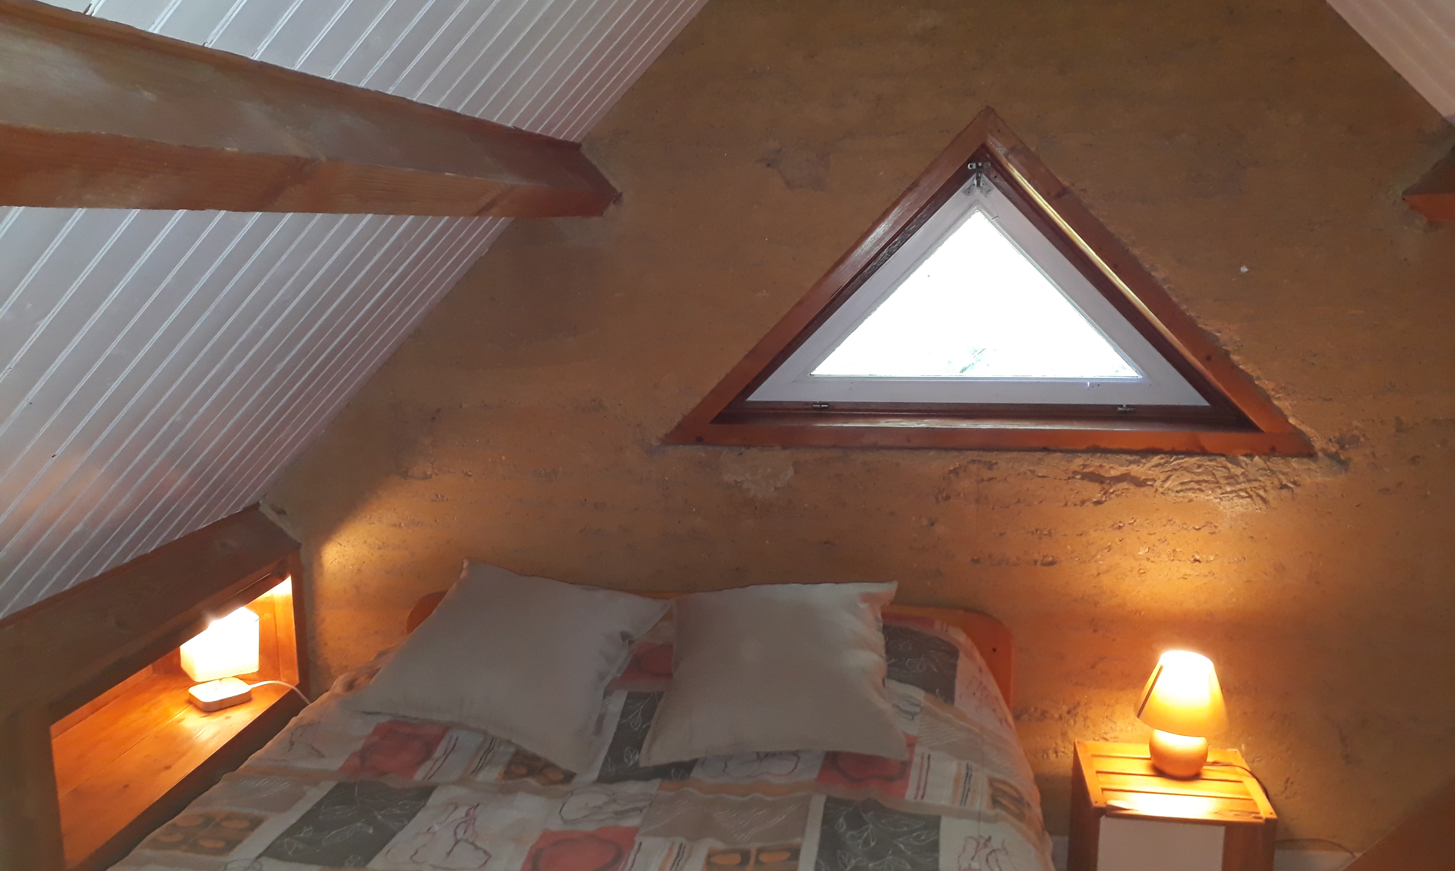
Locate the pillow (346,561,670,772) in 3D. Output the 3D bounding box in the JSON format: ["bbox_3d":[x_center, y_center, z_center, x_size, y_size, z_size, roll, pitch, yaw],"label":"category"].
[{"bbox_3d":[-0.467,0.485,2.529,0.535,0.150,0.525,10,33,13],"label":"pillow"}]

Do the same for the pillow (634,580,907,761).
[{"bbox_3d":[0.112,0.506,2.474,0.535,0.150,0.525,-4,32,9],"label":"pillow"}]

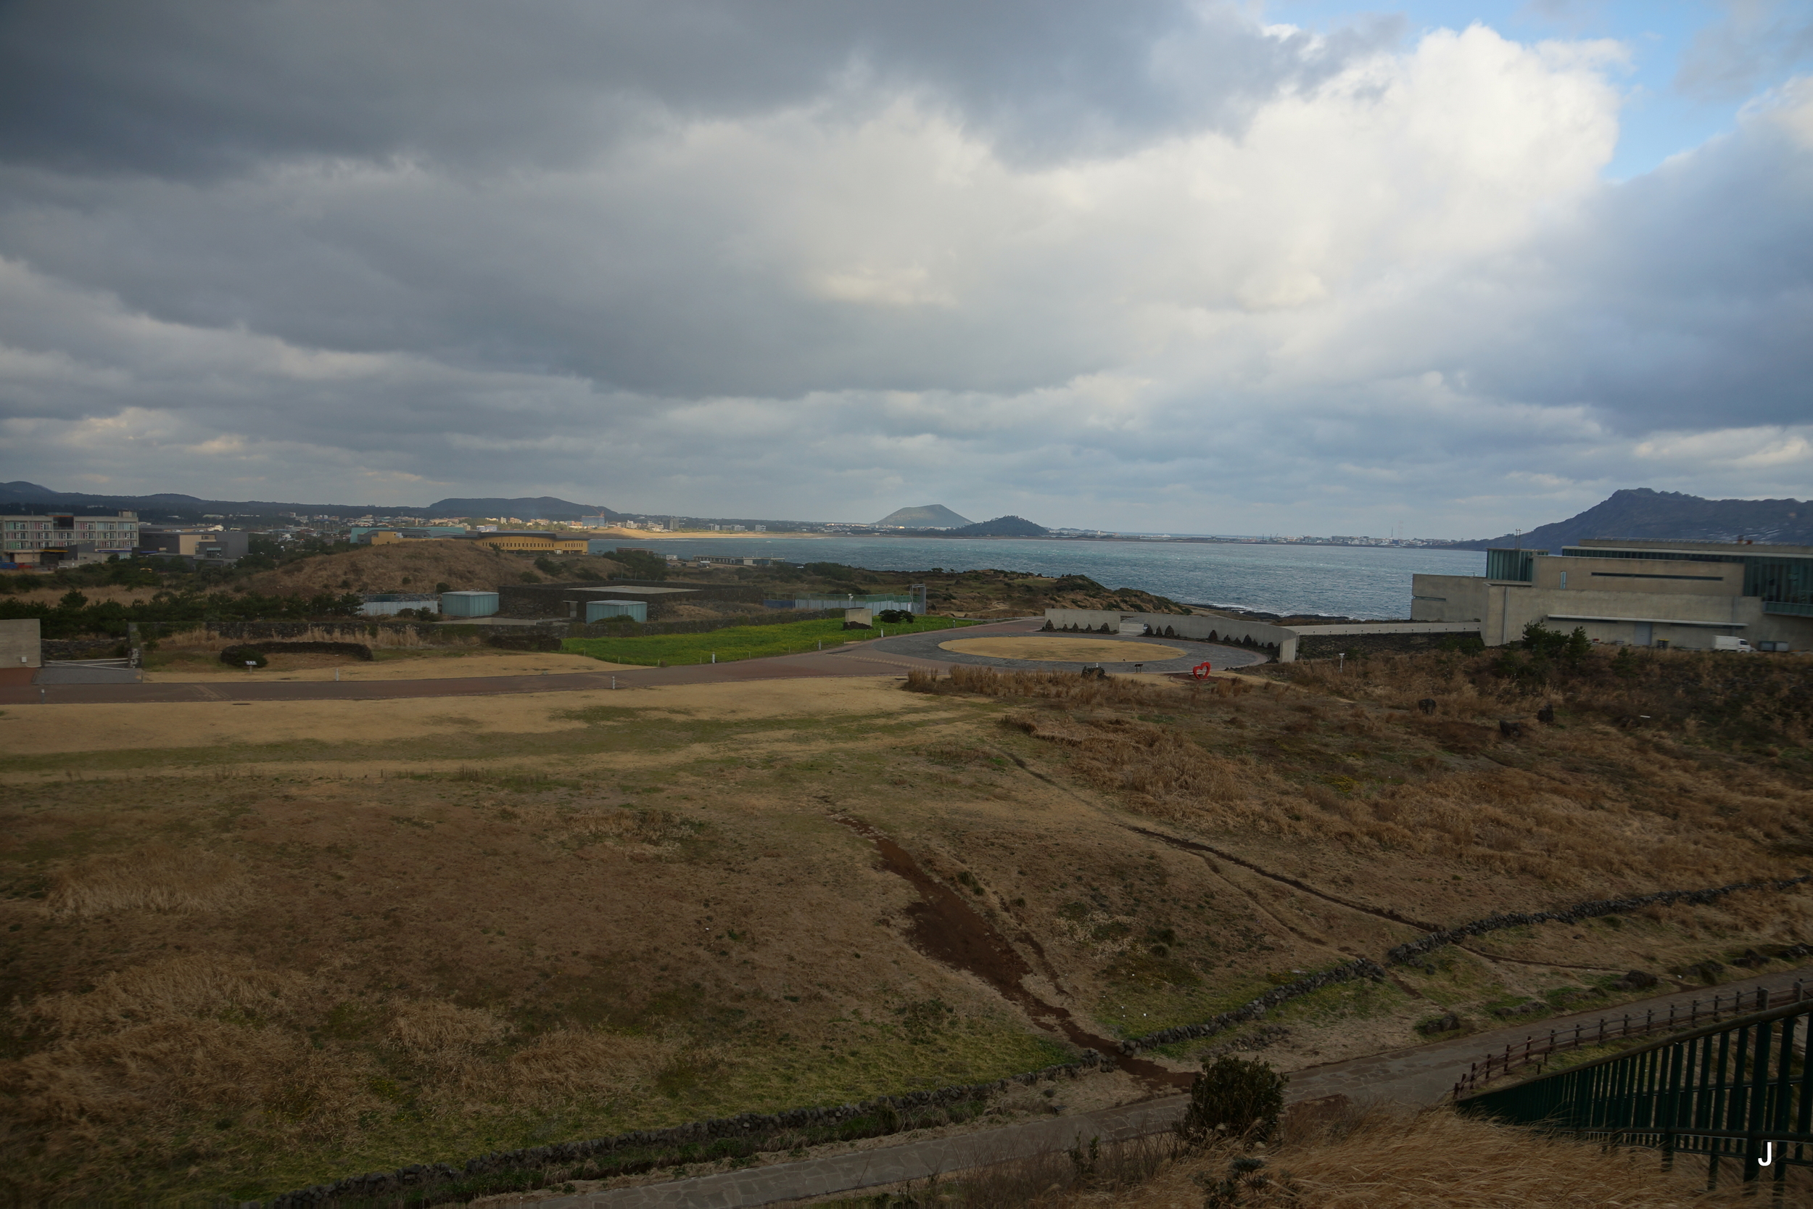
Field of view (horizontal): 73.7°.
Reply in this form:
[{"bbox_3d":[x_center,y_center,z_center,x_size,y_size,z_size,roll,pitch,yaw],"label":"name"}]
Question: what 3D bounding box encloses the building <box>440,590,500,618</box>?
[{"bbox_3d":[-72.700,0.000,201.900,6.300,3.600,6.300,3,4,26],"label":"building"}]

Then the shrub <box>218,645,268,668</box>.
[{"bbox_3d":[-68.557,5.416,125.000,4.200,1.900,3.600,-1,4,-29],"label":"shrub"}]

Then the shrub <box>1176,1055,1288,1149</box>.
[{"bbox_3d":[4.653,7.142,17.300,1.500,1.300,1.400,2,4,15],"label":"shrub"}]

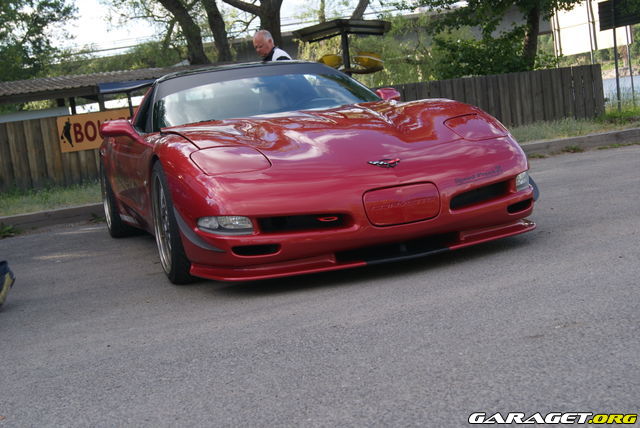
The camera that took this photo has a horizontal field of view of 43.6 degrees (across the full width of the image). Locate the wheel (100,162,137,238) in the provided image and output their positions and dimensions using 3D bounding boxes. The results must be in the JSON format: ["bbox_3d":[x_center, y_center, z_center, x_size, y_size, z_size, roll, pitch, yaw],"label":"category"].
[{"bbox_3d":[-1.614,-0.151,6.569,0.260,0.666,0.666,-9,7,-20],"label":"wheel"}]

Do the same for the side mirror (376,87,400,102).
[{"bbox_3d":[0.470,-0.800,5.488,0.220,0.130,0.150,-9,7,-20],"label":"side mirror"}]

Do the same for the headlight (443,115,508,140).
[{"bbox_3d":[0.751,-0.433,4.083,0.300,0.120,0.400,-9,7,-20],"label":"headlight"}]

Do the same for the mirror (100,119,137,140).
[{"bbox_3d":[-1.209,-0.531,4.869,0.220,0.130,0.150,-9,7,-20],"label":"mirror"}]

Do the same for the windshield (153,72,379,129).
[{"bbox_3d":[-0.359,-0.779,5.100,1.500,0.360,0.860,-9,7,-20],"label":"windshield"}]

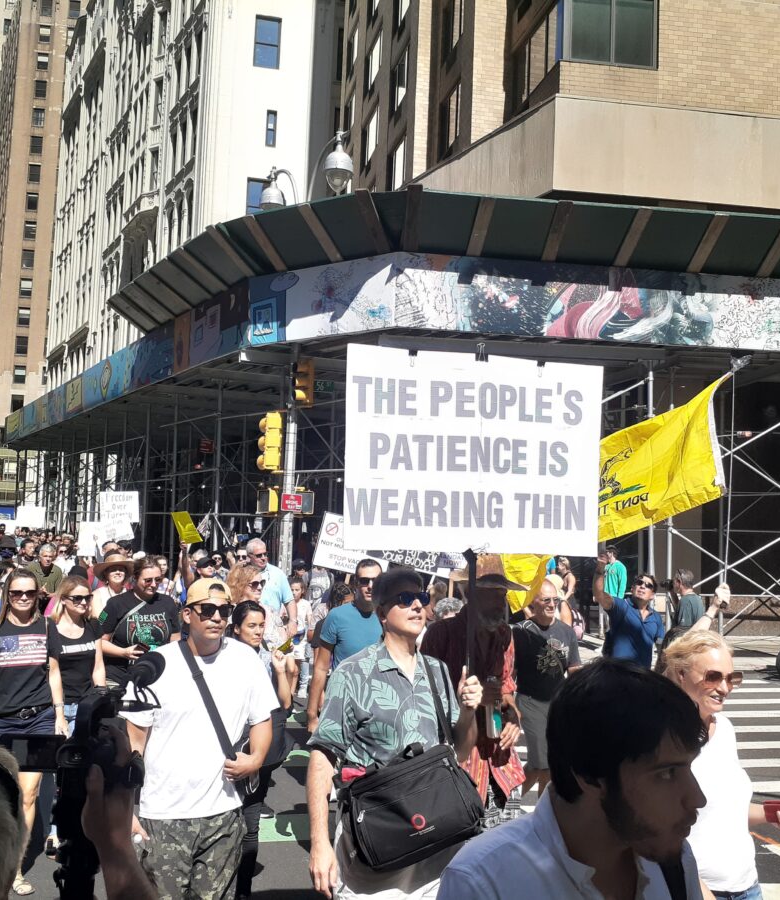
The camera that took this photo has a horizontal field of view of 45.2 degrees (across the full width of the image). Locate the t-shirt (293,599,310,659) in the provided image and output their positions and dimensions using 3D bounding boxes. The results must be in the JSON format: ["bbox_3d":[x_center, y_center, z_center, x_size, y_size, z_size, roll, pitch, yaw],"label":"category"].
[{"bbox_3d":[-1.008,1.956,10.200,0.380,0.600,0.240,3,-5,-15],"label":"t-shirt"}]

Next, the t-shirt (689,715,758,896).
[{"bbox_3d":[0.928,1.050,2.780,0.420,0.550,0.290,6,-6,-43],"label":"t-shirt"}]

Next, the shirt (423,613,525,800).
[{"bbox_3d":[0.419,1.288,4.700,0.520,0.880,0.360,3,-5,-14],"label":"shirt"}]

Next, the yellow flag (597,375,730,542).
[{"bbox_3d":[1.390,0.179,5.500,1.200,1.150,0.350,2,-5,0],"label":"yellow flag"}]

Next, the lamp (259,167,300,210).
[{"bbox_3d":[-2.125,-4.856,18.000,0.550,1.100,0.900,5,-5,-33],"label":"lamp"}]

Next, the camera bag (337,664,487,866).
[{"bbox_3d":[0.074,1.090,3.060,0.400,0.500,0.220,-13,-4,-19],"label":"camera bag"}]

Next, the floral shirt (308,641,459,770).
[{"bbox_3d":[-0.016,0.961,3.300,0.510,0.600,0.330,5,-5,-28],"label":"floral shirt"}]

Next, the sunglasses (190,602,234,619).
[{"bbox_3d":[-0.729,0.650,3.802,0.148,0.055,0.145,6,-6,-36],"label":"sunglasses"}]

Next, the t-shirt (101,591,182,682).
[{"bbox_3d":[-1.653,1.249,6.200,0.520,0.620,0.320,5,-5,-30],"label":"t-shirt"}]

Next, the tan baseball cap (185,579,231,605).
[{"bbox_3d":[-0.728,0.557,3.653,0.180,0.130,0.260,5,-5,-33],"label":"tan baseball cap"}]

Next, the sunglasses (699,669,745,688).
[{"bbox_3d":[0.961,0.670,2.812,0.147,0.055,0.140,4,0,-17],"label":"sunglasses"}]

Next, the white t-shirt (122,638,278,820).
[{"bbox_3d":[-0.729,1.075,3.600,0.580,0.710,0.320,4,-5,-19],"label":"white t-shirt"}]

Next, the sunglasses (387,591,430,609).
[{"bbox_3d":[0.052,0.577,3.551,0.147,0.052,0.145,5,-19,-34],"label":"sunglasses"}]

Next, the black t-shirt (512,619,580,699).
[{"bbox_3d":[1.003,1.349,6.000,0.480,0.550,0.280,3,-5,-12],"label":"black t-shirt"}]

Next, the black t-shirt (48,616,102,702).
[{"bbox_3d":[-1.814,1.214,5.400,0.410,0.510,0.260,5,-5,-30],"label":"black t-shirt"}]

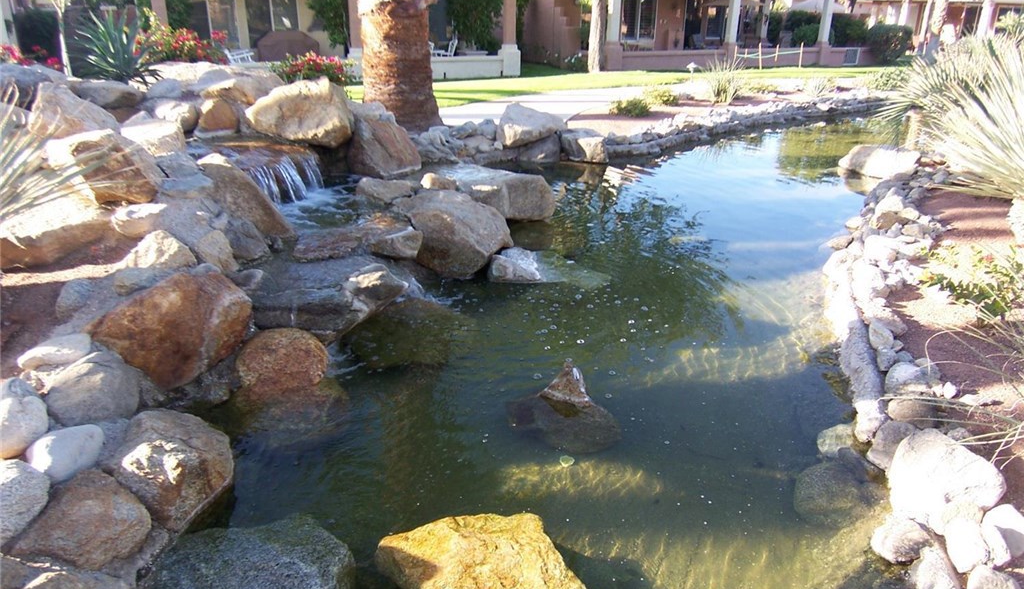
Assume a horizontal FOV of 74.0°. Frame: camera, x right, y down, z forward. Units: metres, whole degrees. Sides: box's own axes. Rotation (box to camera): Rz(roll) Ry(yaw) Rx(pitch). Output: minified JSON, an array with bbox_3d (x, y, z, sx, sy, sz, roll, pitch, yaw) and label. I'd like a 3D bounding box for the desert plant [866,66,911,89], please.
[{"bbox_3d":[9.122,-5.275,16.500,1.050,0.580,0.900,10,23,26],"label":"desert plant"}]

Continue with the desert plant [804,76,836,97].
[{"bbox_3d":[7.050,-4.772,15.600,0.702,0.471,0.700,9,23,22],"label":"desert plant"}]

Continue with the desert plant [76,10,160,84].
[{"bbox_3d":[-5.290,-3.348,9.200,1.080,0.980,1.020,-11,23,-27],"label":"desert plant"}]

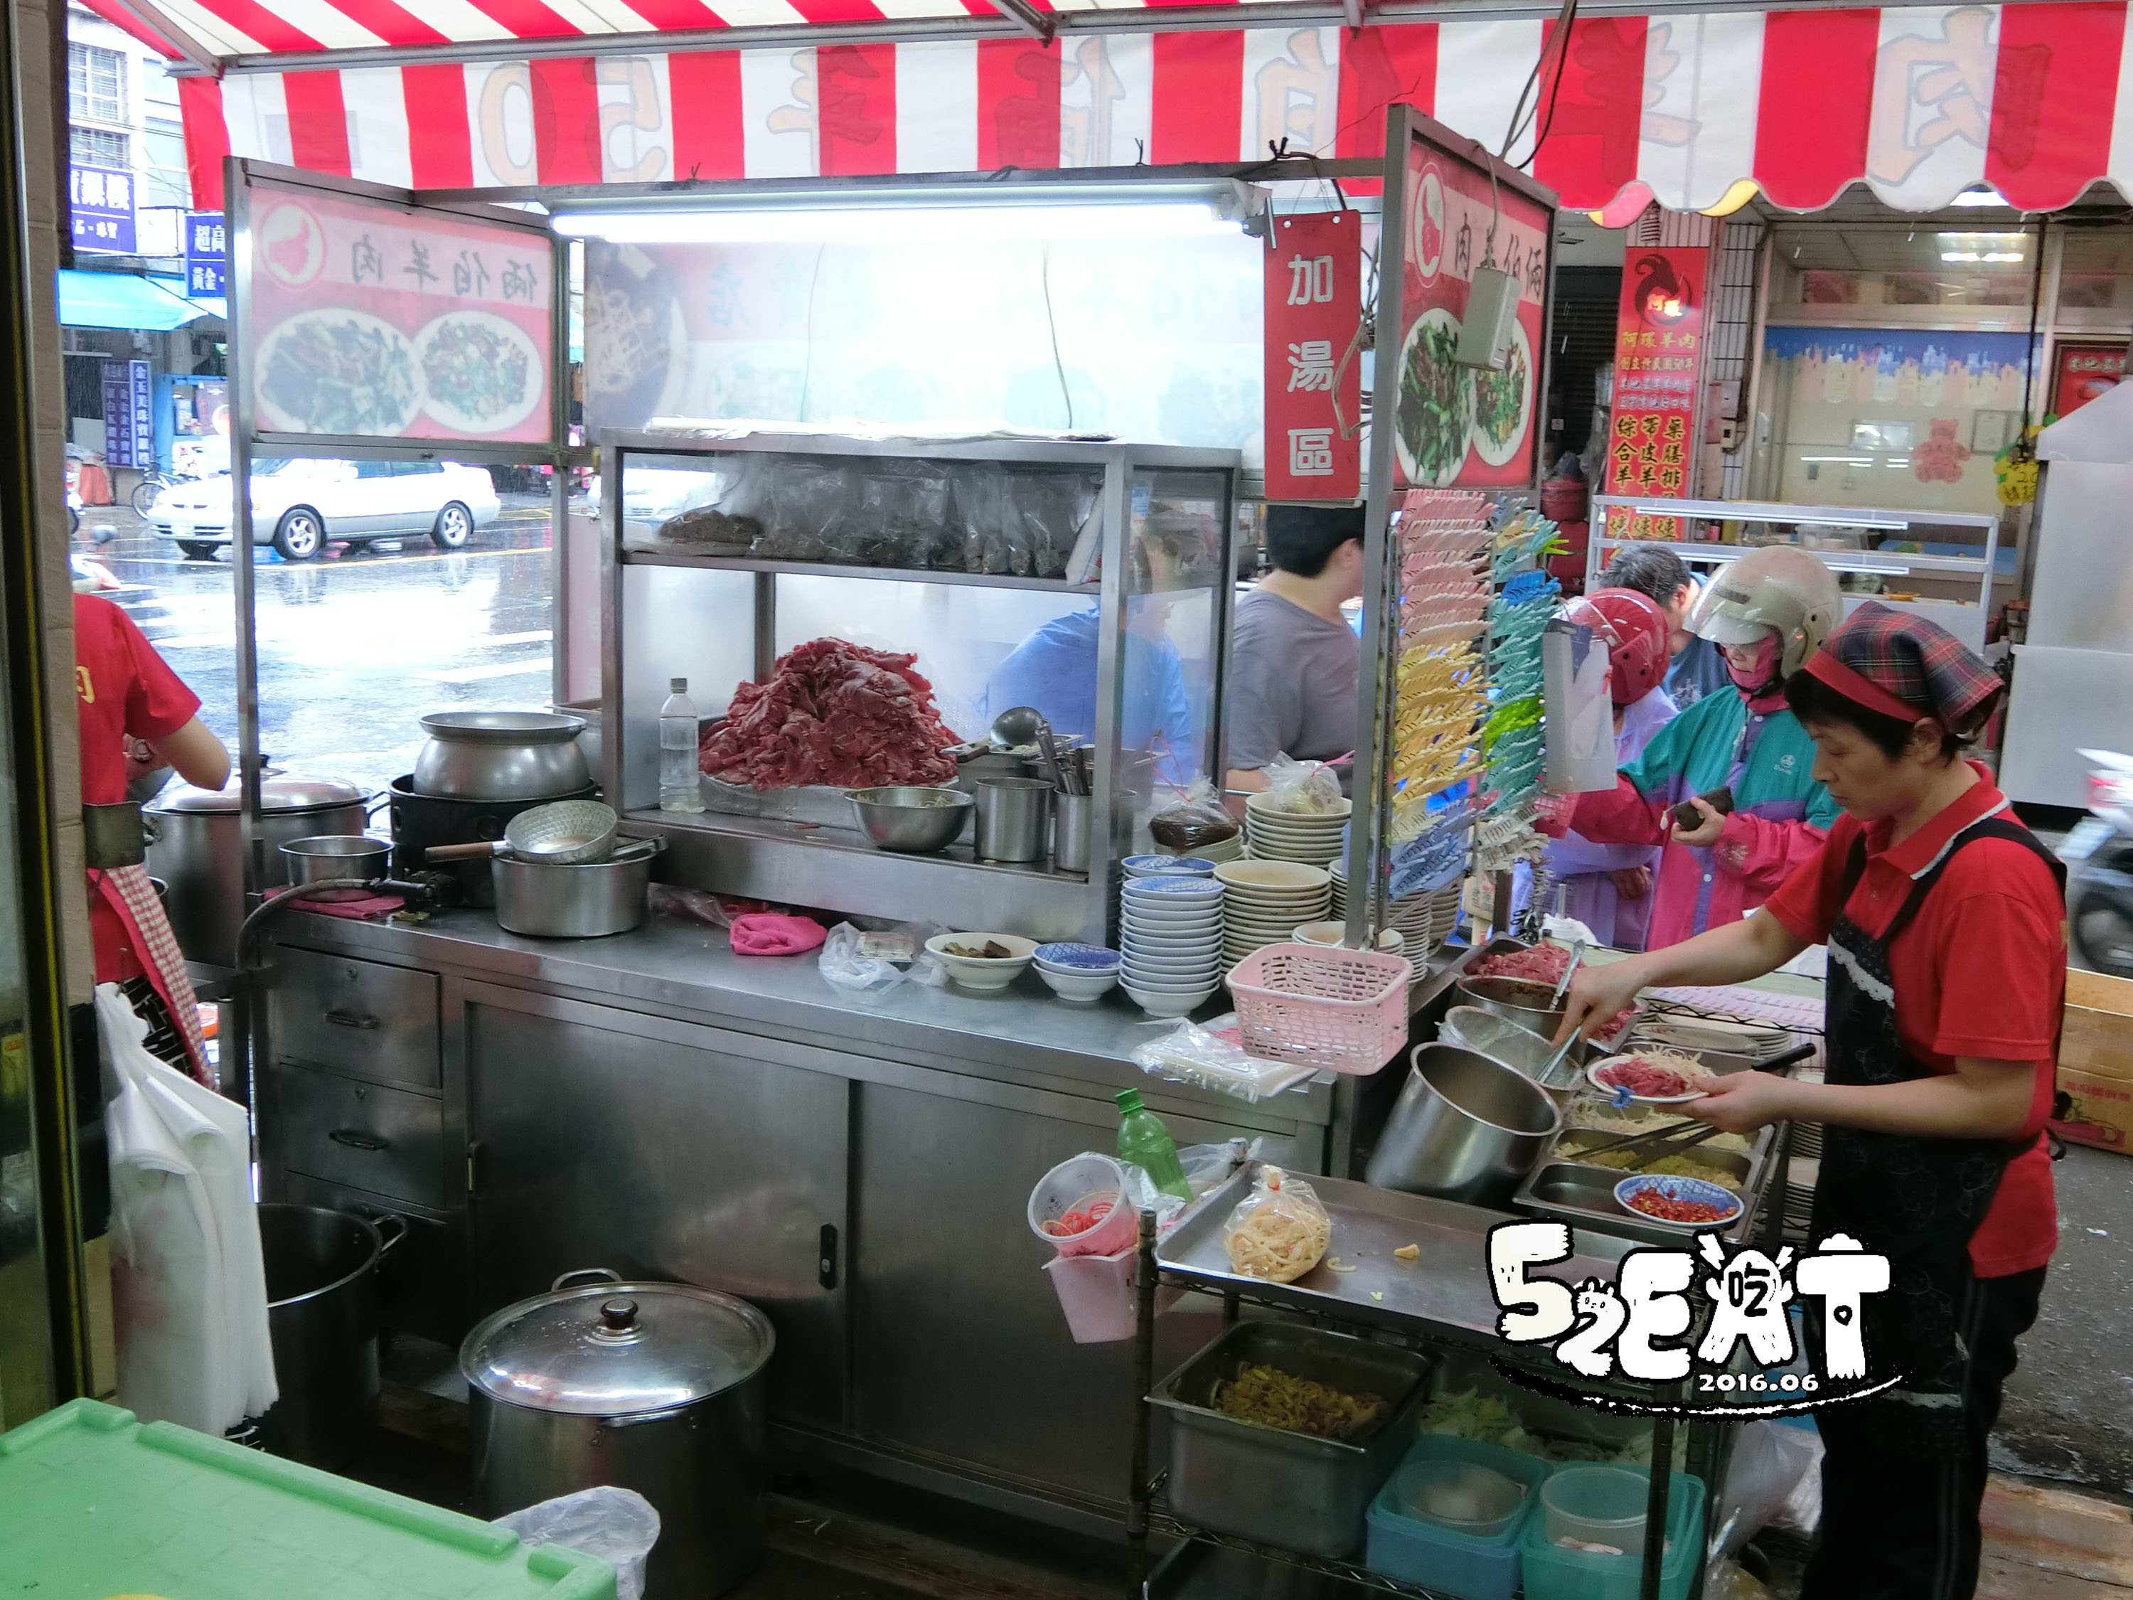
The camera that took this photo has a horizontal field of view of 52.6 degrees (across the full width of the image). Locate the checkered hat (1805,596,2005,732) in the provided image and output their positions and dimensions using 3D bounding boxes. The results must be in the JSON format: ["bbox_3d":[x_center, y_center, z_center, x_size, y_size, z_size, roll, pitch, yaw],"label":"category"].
[{"bbox_3d":[0.913,-0.147,2.360,0.220,0.145,0.180,0,10,-12],"label":"checkered hat"}]

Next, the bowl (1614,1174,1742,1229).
[{"bbox_3d":[0.684,0.470,2.415,0.141,0.050,0.141,2,12,0],"label":"bowl"}]

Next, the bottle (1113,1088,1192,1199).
[{"bbox_3d":[0.130,0.468,2.700,0.066,0.225,0.066,-17,9,26],"label":"bottle"}]

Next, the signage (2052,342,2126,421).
[{"bbox_3d":[5.418,-2.109,11.300,0.520,0.620,0.040,6,10,25],"label":"signage"}]

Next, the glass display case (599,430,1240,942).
[{"bbox_3d":[-0.298,-0.260,4.229,1.100,0.875,0.540,6,10,25],"label":"glass display case"}]

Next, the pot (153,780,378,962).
[{"bbox_3d":[-1.629,0.121,4.348,0.450,0.345,0.420,2,9,0],"label":"pot"}]

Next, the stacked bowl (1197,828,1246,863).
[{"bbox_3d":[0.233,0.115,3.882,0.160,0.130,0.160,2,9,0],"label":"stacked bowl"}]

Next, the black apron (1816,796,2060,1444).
[{"bbox_3d":[1.015,0.387,2.520,0.250,0.730,0.330,1,9,-5],"label":"black apron"}]

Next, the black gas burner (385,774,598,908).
[{"bbox_3d":[-0.967,0.061,3.645,0.360,0.175,0.375,2,9,0],"label":"black gas burner"}]

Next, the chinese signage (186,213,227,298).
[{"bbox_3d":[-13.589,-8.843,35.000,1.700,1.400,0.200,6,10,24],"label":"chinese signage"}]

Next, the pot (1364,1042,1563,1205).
[{"bbox_3d":[0.461,0.400,2.525,0.186,0.150,0.186,30,21,21],"label":"pot"}]

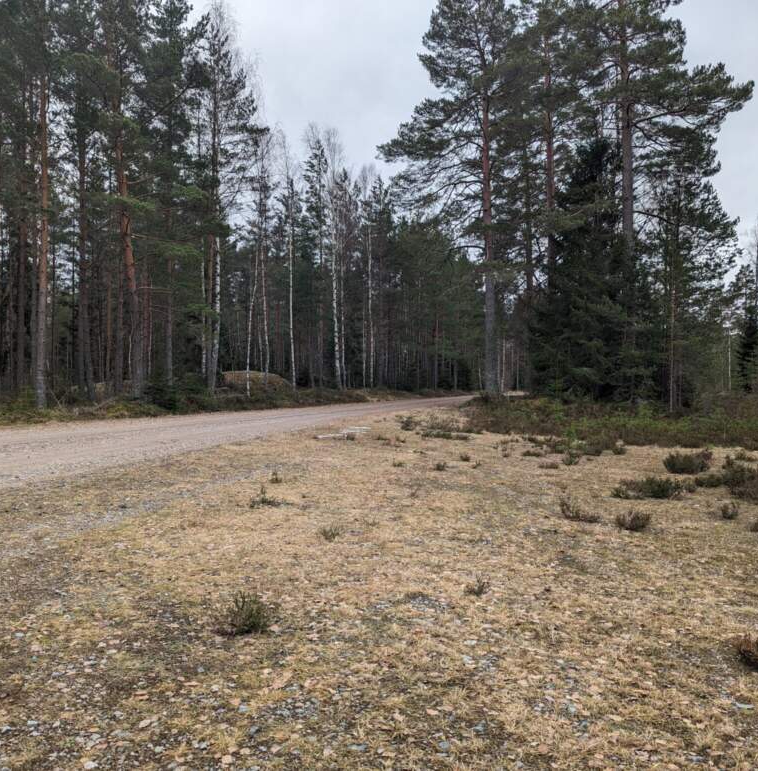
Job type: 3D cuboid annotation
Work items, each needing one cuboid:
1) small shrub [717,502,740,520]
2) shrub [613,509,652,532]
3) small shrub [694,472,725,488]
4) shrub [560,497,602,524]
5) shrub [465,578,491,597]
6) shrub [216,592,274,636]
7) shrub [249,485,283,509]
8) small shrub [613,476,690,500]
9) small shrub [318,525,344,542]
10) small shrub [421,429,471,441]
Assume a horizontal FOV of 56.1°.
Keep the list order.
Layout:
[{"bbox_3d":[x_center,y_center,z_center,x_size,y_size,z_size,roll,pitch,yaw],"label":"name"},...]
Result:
[{"bbox_3d":[3.839,1.371,7.810,0.234,0.182,0.215,0,0,0],"label":"small shrub"},{"bbox_3d":[2.576,1.354,7.226,0.375,0.221,0.304,0,0,0],"label":"shrub"},{"bbox_3d":[4.766,1.347,10.222,0.418,0.205,0.299,0,0,0],"label":"small shrub"},{"bbox_3d":[2.167,1.324,7.647,0.438,0.277,0.289,0,0,0],"label":"shrub"},{"bbox_3d":[0.706,1.420,5.043,0.179,0.110,0.155,0,0,0],"label":"shrub"},{"bbox_3d":[-0.817,1.365,4.318,0.342,0.228,0.292,0,0,0],"label":"shrub"},{"bbox_3d":[-1.358,1.322,8.580,0.398,0.271,0.304,0,0,0],"label":"shrub"},{"bbox_3d":[3.564,1.318,9.298,0.964,0.272,0.582,0,0,0],"label":"small shrub"},{"bbox_3d":[-0.462,1.393,6.770,0.240,0.147,0.220,0,0,0],"label":"small shrub"},{"bbox_3d":[1.774,1.265,18.683,1.274,0.286,0.776,0,0,0],"label":"small shrub"}]

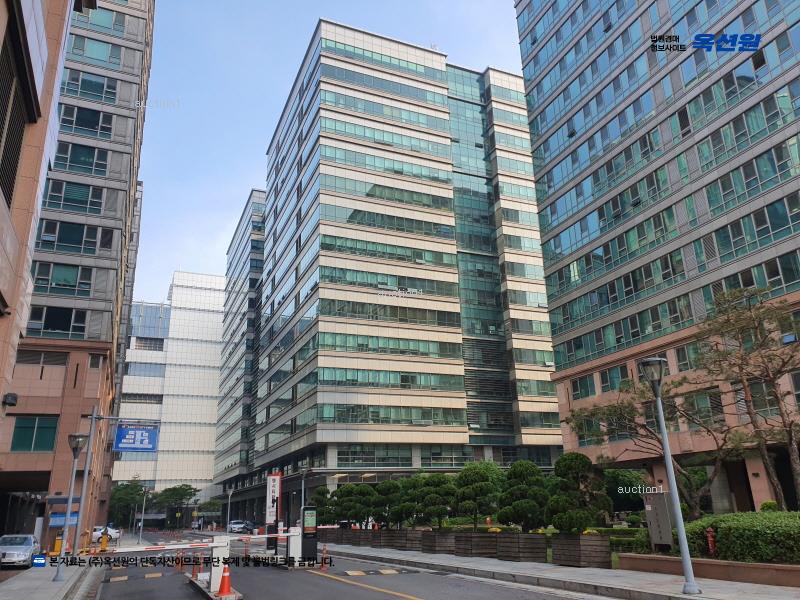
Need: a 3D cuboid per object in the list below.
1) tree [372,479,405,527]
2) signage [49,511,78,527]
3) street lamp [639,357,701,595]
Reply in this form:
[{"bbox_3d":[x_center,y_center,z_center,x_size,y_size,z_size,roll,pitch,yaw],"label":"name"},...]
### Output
[{"bbox_3d":[-0.584,10.441,30.530,1.630,2.310,1.630,6,-21,-23],"label":"tree"},{"bbox_3d":[-20.983,13.708,37.526,1.840,0.880,0.080,6,-21,-23],"label":"signage"},{"bbox_3d":[5.401,3.358,11.935,0.580,4.450,0.580,6,-21,-23],"label":"street lamp"}]

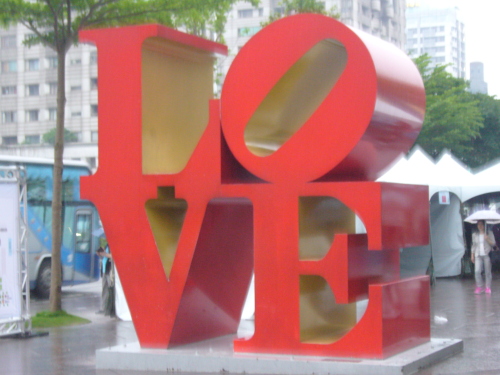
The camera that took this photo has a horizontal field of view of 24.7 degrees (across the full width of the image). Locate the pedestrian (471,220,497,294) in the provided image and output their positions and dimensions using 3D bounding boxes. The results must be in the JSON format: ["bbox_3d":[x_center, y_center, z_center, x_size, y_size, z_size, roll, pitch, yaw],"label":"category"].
[{"bbox_3d":[4.997,1.486,24.400,0.530,1.600,0.360,0,-1,16],"label":"pedestrian"}]

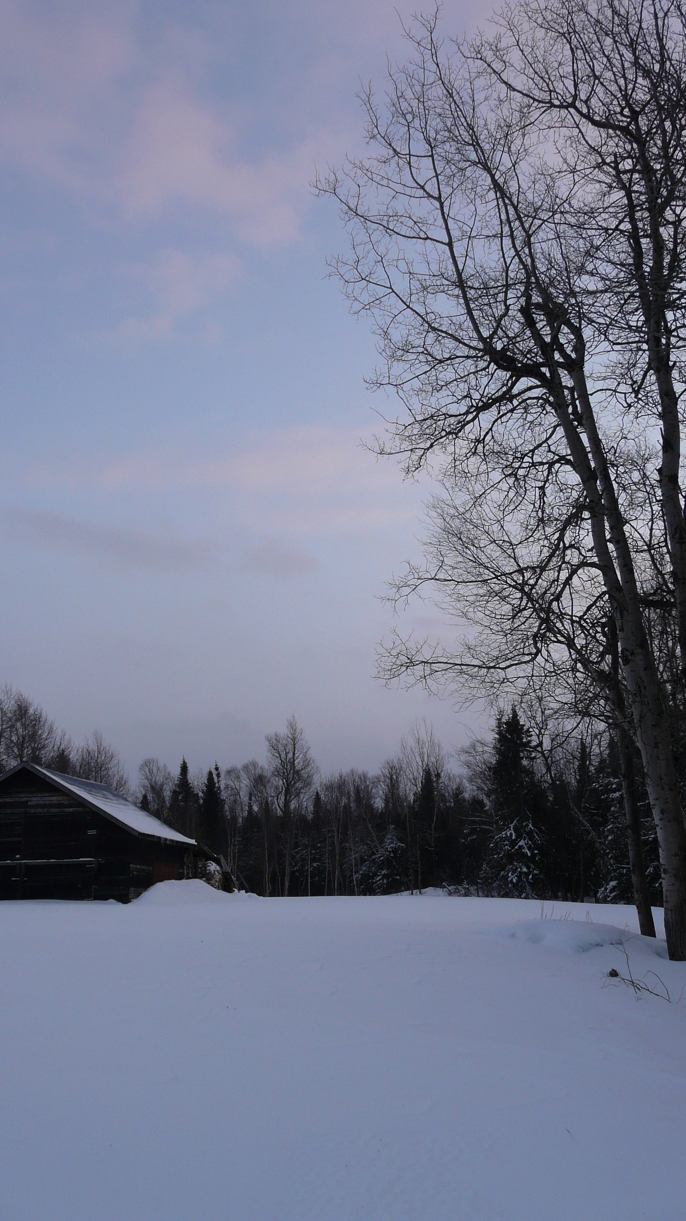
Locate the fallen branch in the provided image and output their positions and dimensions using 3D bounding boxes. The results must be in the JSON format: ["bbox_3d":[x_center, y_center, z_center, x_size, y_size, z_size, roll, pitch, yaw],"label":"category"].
[{"bbox_3d":[2.907,3.537,9.600,0.720,0.420,0.600,-1,-16,0],"label":"fallen branch"}]

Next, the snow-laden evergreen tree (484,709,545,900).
[{"bbox_3d":[7.541,8.592,43.500,2.900,8.500,2.900,-1,-16,0],"label":"snow-laden evergreen tree"}]

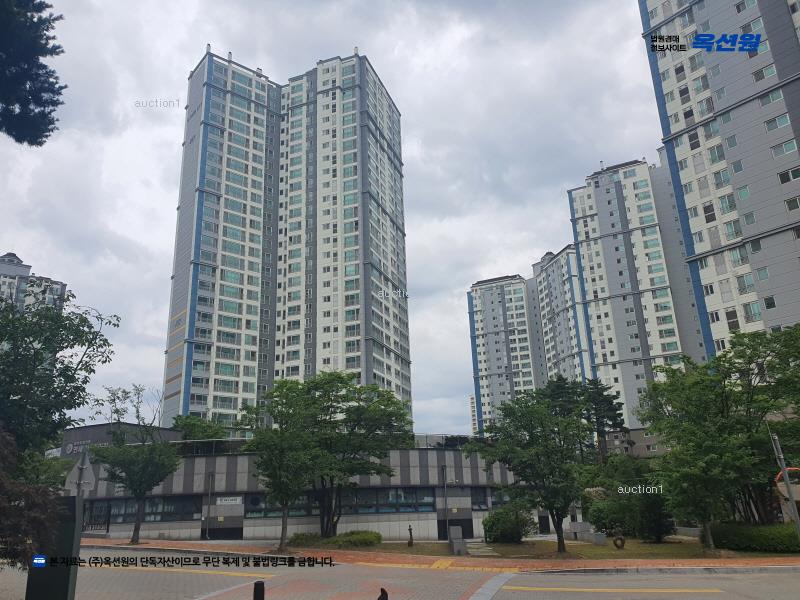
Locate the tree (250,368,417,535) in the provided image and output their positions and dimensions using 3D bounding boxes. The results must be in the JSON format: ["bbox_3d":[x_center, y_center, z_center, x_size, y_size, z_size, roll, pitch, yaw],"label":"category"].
[{"bbox_3d":[-4.038,8.947,34.475,9.500,9.700,8.000,-2,-18,0],"label":"tree"}]

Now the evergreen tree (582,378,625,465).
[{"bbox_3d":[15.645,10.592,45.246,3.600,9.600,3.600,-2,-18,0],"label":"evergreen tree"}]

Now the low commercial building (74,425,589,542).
[{"bbox_3d":[-4.262,13.264,42.225,34.500,7.000,6.000,0,-18,-8],"label":"low commercial building"}]

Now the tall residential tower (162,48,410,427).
[{"bbox_3d":[-20.430,-5.260,119.640,44.000,87.000,27.000,-1,-18,-5],"label":"tall residential tower"}]

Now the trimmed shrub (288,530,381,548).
[{"bbox_3d":[-3.385,12.691,31.990,4.900,0.950,1.800,-1,-18,-3],"label":"trimmed shrub"}]

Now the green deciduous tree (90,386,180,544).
[{"bbox_3d":[-15.426,9.472,34.982,5.300,8.900,5.000,-2,-18,0],"label":"green deciduous tree"}]

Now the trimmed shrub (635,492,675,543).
[{"bbox_3d":[10.820,9.230,25.460,1.800,2.050,1.700,-2,-18,0],"label":"trimmed shrub"}]

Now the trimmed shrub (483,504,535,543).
[{"bbox_3d":[6.123,12.697,34.176,3.050,2.250,2.700,-2,-18,0],"label":"trimmed shrub"}]

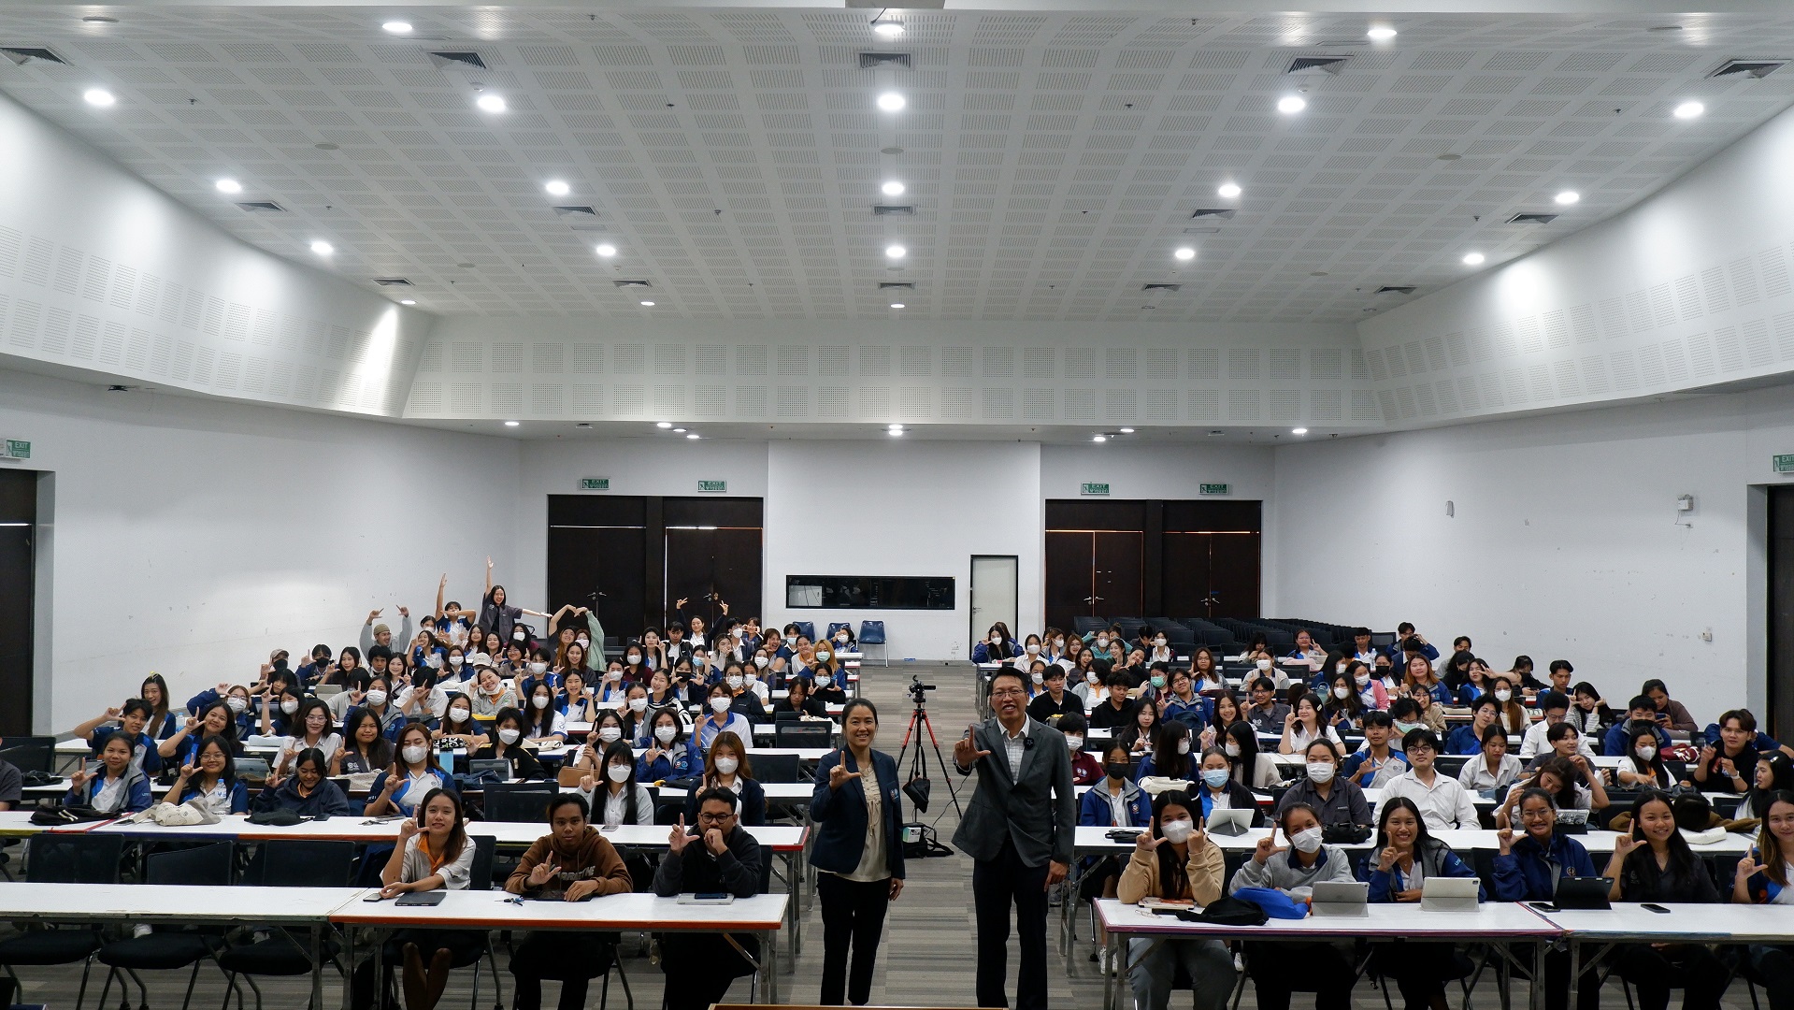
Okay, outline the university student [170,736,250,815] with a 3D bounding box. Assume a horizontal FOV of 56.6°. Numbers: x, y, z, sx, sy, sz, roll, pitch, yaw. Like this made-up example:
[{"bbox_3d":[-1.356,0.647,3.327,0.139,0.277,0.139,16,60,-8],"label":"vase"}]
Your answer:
[{"bbox_3d":[-4.173,1.981,10.023,0.500,1.220,0.750,1,-1,-10],"label":"university student"}]

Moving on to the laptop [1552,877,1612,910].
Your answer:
[{"bbox_3d":[3.194,1.805,7.808,0.265,0.156,0.180,1,-1,2],"label":"laptop"}]

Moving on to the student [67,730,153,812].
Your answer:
[{"bbox_3d":[-4.765,1.970,10.028,0.500,1.230,0.750,1,-1,-12],"label":"student"}]

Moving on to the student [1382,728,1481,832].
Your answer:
[{"bbox_3d":[3.227,2.012,9.995,0.580,1.300,0.750,0,-1,8],"label":"student"}]

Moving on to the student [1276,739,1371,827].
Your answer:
[{"bbox_3d":[2.572,2.035,9.970,0.560,1.240,0.750,0,-1,8],"label":"student"}]

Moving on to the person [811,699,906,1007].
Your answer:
[{"bbox_3d":[-0.204,1.801,8.525,0.530,1.600,0.360,1,-1,-3],"label":"person"}]

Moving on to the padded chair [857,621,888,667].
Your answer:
[{"bbox_3d":[-0.443,2.539,30.068,0.500,0.790,0.540,1,-1,0],"label":"padded chair"}]

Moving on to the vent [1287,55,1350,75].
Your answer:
[{"bbox_3d":[3.683,-3.836,14.533,0.490,0.050,0.490,1,-5,0],"label":"vent"}]

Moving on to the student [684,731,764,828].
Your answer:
[{"bbox_3d":[-1.035,1.996,9.998,0.480,1.250,0.750,1,-1,-5],"label":"student"}]

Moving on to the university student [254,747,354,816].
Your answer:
[{"bbox_3d":[-3.579,2.031,9.968,0.580,1.130,0.750,1,-1,-8],"label":"university student"}]

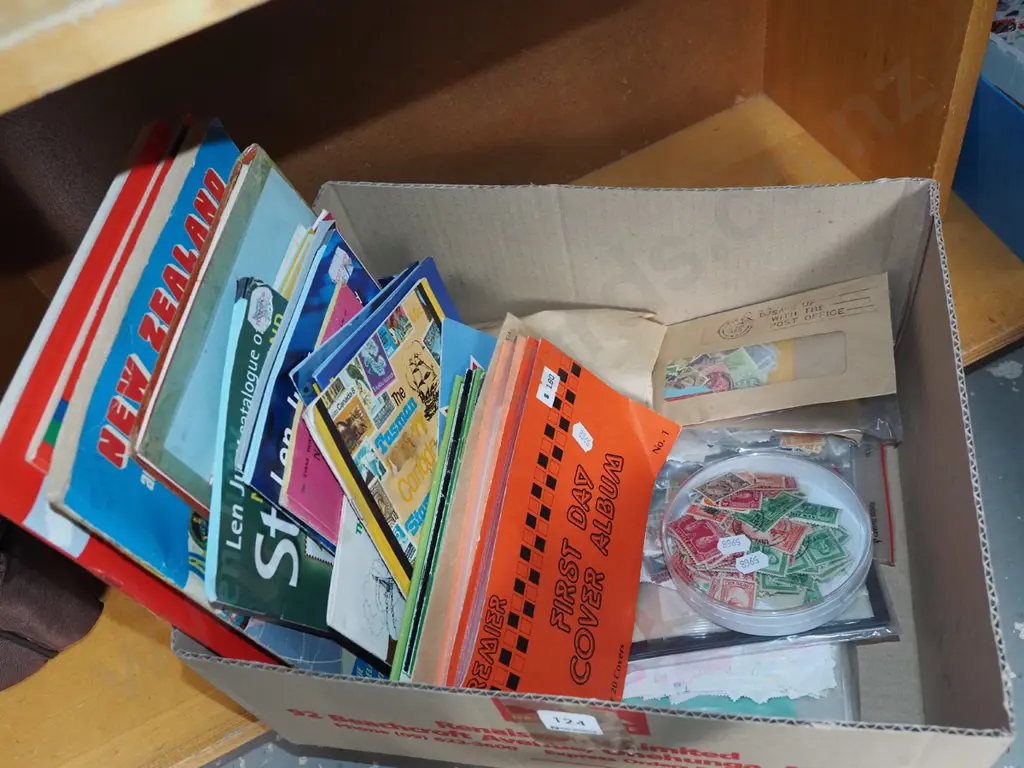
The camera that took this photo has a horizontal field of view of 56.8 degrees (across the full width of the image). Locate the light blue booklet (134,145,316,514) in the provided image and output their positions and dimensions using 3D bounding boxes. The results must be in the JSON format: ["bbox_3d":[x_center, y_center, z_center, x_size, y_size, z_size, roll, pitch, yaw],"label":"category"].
[{"bbox_3d":[-0.135,0.001,0.593,0.011,0.190,0.239,-15,46,21],"label":"light blue booklet"}]

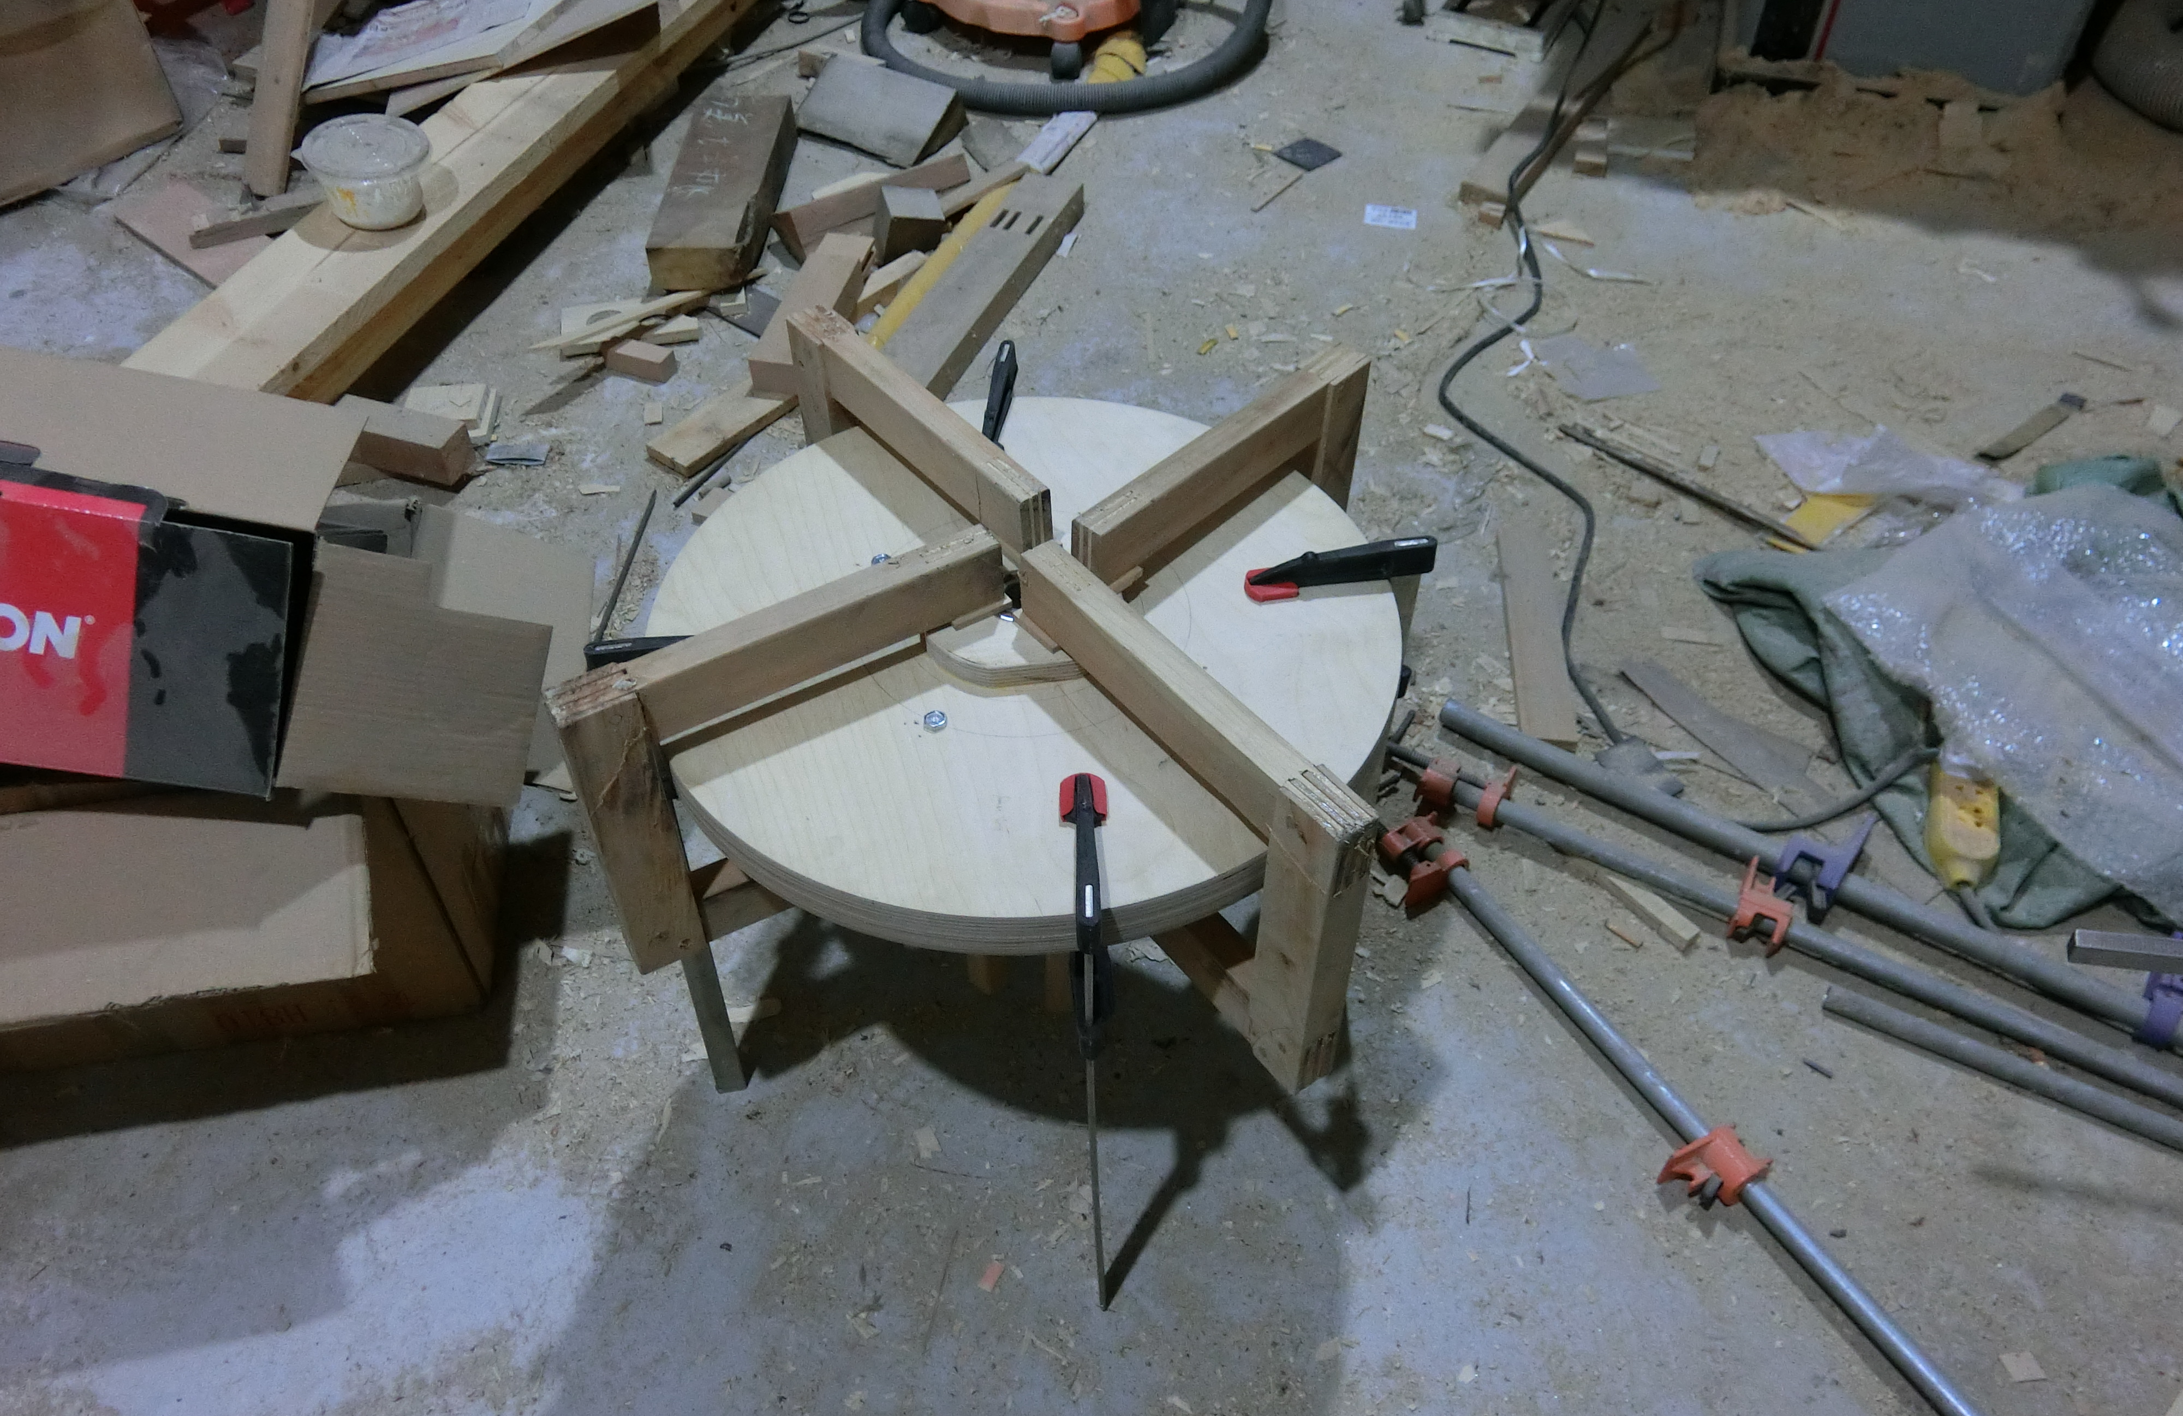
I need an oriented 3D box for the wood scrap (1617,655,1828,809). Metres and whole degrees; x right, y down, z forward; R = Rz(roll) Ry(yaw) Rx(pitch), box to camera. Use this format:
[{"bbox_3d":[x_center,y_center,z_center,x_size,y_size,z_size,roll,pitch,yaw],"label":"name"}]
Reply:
[{"bbox_3d":[0.629,0.026,1.573,0.046,0.007,0.235,-26,51,-23],"label":"wood scrap"}]

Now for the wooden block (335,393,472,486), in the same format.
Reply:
[{"bbox_3d":[-0.827,-0.322,1.889,0.163,0.048,0.054,15,48,14],"label":"wooden block"}]

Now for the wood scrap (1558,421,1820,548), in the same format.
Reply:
[{"bbox_3d":[0.701,-0.263,1.853,0.338,0.010,0.016,35,55,29],"label":"wood scrap"}]

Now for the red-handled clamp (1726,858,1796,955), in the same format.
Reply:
[{"bbox_3d":[0.582,0.173,1.357,0.047,0.056,0.070,24,49,22],"label":"red-handled clamp"}]

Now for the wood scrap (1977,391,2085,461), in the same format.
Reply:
[{"bbox_3d":[1.152,-0.345,1.931,0.188,0.010,0.030,-31,53,-27],"label":"wood scrap"}]

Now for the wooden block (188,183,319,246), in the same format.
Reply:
[{"bbox_3d":[-1.174,-0.702,2.246,0.203,0.022,0.045,-25,50,-23],"label":"wooden block"}]

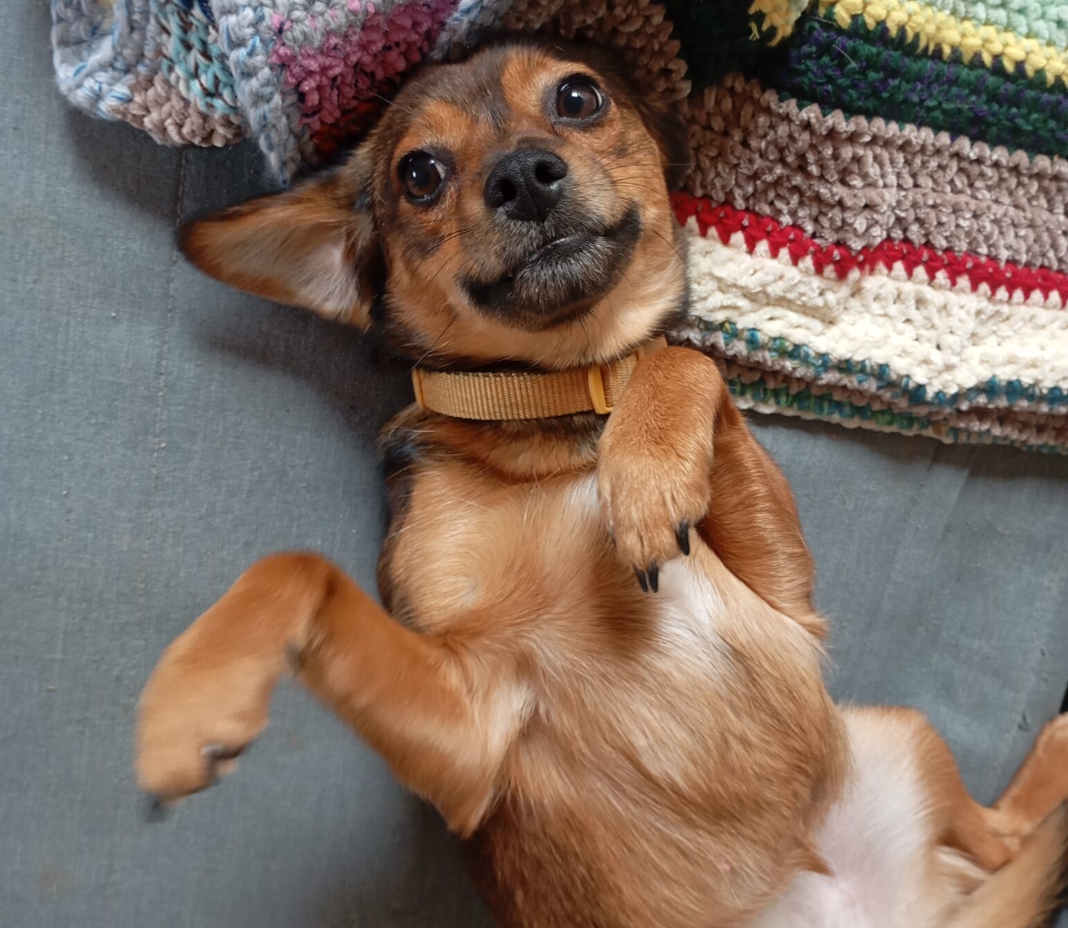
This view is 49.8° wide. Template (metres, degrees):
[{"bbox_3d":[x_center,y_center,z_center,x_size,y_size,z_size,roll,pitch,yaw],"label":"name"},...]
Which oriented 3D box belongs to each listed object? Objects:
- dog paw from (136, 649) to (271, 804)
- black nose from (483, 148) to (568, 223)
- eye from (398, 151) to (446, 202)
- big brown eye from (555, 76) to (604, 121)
[{"bbox_3d":[-0.140,0.111,0.485,0.043,0.036,0.066,25,109,17],"label":"dog paw"},{"bbox_3d":[-0.003,-0.103,0.423,0.031,0.022,0.025,-25,107,5],"label":"black nose"},{"bbox_3d":[-0.046,-0.120,0.478,0.021,0.015,0.019,-23,105,11],"label":"eye"},{"bbox_3d":[0.019,-0.150,0.472,0.021,0.015,0.019,-26,107,0],"label":"big brown eye"}]

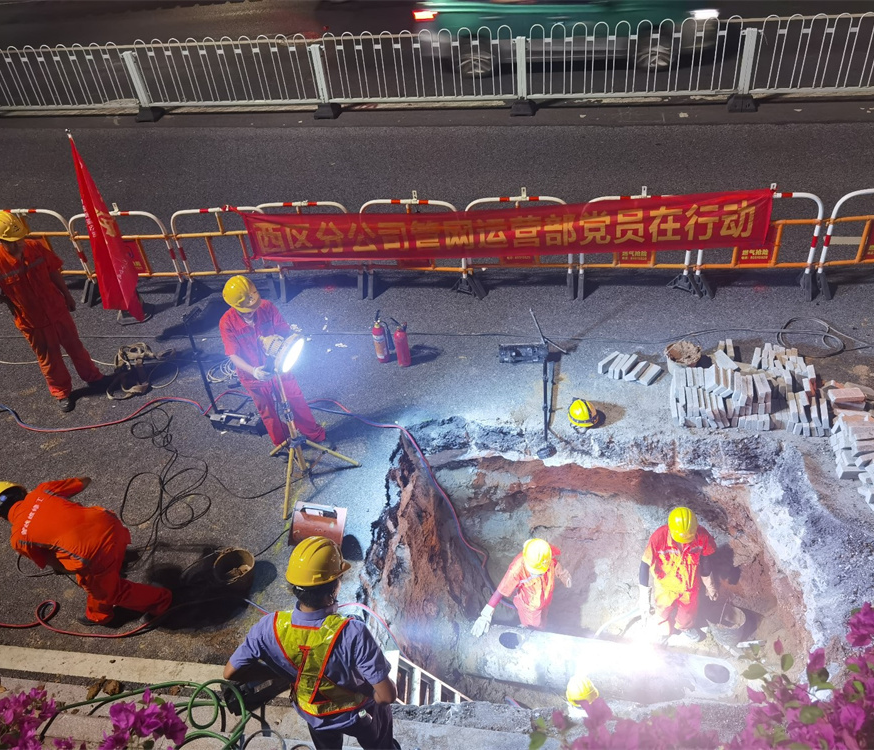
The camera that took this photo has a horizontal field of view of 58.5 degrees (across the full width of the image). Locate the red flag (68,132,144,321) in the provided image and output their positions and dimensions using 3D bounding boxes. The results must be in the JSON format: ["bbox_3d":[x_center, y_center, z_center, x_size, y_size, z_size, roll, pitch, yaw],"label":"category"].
[{"bbox_3d":[-3.131,-1.328,7.262,0.380,1.780,0.220,-20,41,-23],"label":"red flag"}]

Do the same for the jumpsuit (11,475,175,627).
[{"bbox_3d":[-2.020,1.103,4.719,0.680,1.060,0.580,4,41,13],"label":"jumpsuit"}]

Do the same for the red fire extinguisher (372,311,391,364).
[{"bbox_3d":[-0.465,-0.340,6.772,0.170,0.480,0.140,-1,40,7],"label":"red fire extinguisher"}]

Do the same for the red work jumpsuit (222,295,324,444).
[{"bbox_3d":[-1.173,0.013,5.713,0.530,1.360,0.420,-25,43,-21],"label":"red work jumpsuit"}]

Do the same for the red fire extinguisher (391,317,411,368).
[{"bbox_3d":[-0.305,-0.296,6.704,0.150,0.465,0.140,-4,39,3],"label":"red fire extinguisher"}]

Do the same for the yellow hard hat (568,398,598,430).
[{"bbox_3d":[1.135,0.277,6.035,0.220,0.160,0.280,-33,46,-28],"label":"yellow hard hat"}]

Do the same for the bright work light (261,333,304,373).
[{"bbox_3d":[-1.019,-0.139,5.160,0.200,0.290,0.290,30,50,16],"label":"bright work light"}]

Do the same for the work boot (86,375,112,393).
[{"bbox_3d":[-3.049,0.048,6.955,0.280,0.130,0.110,17,45,26],"label":"work boot"}]

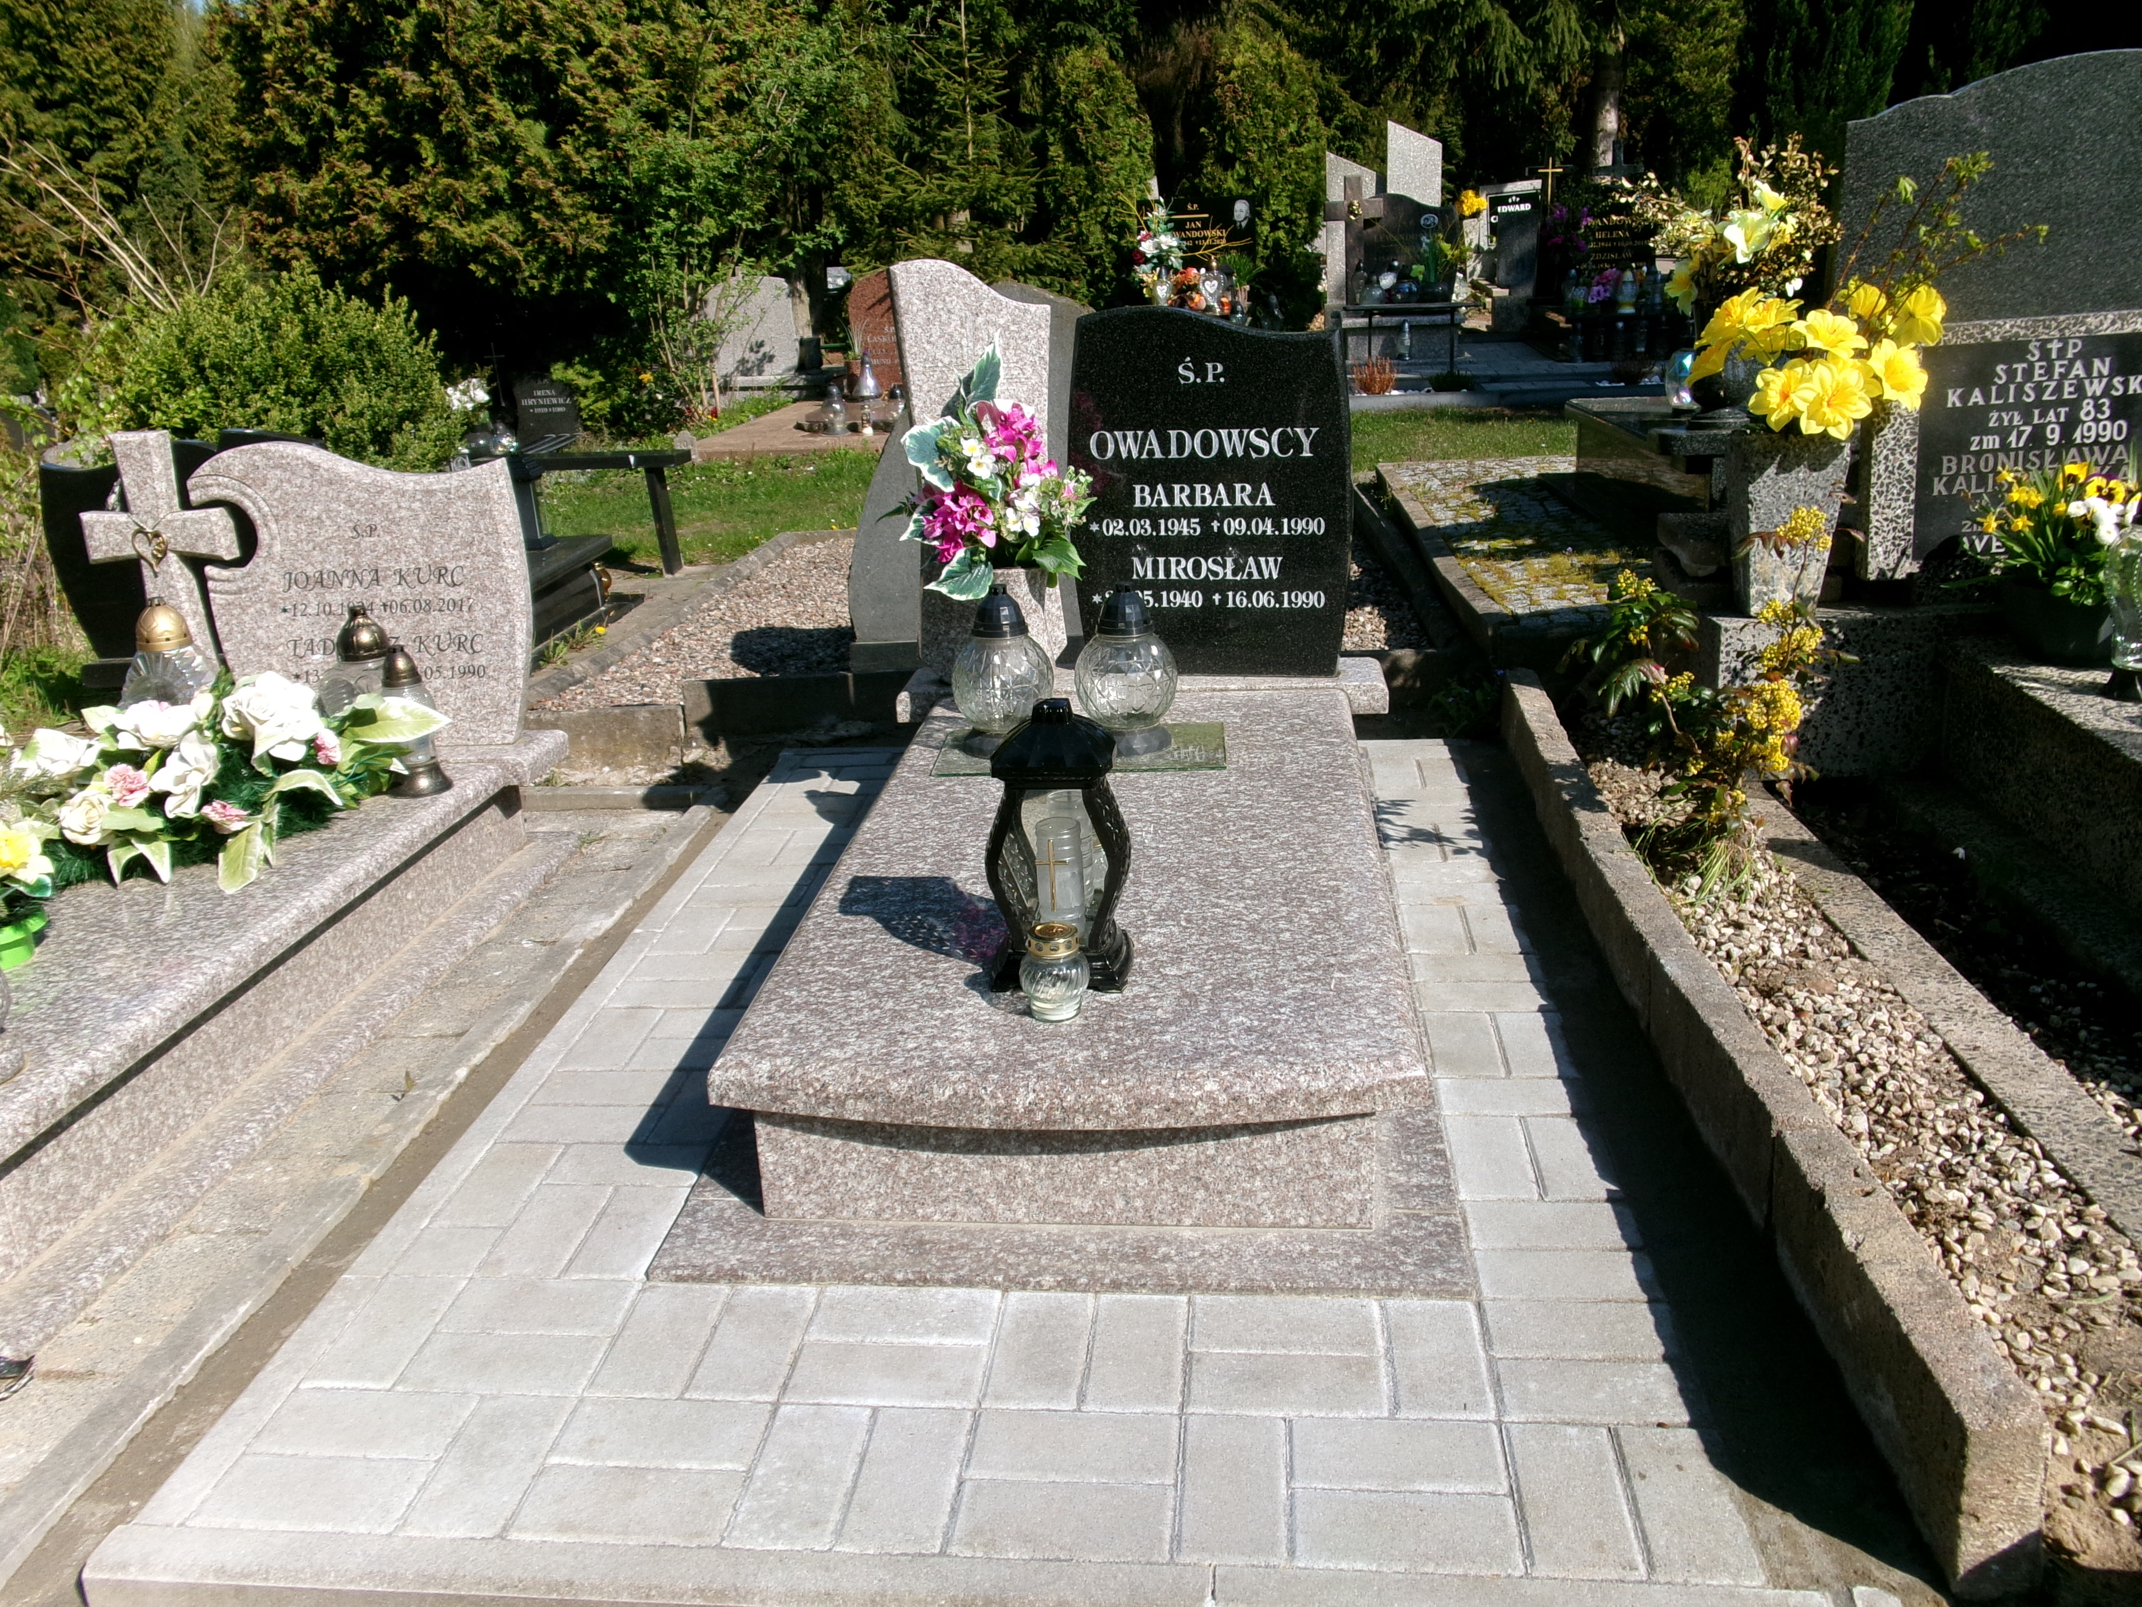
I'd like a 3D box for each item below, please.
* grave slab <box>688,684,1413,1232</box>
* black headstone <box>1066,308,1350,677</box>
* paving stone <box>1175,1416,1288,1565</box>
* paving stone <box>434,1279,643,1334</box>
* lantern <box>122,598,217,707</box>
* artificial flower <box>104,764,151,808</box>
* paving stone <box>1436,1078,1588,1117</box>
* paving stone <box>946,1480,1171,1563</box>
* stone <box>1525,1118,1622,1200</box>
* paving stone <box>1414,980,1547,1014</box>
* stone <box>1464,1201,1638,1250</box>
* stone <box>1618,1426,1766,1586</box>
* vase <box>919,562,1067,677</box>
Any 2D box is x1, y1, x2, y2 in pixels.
[{"bbox_3d":[0.062,0.140,2.666,0.810,0.210,1.590,-1,19,6],"label":"grave slab"},{"bbox_3d":[0.266,-0.595,3.326,0.530,0.700,0.080,1,19,11],"label":"black headstone"},{"bbox_3d":[0.151,0.656,1.606,0.100,0.060,0.200,-1,19,6],"label":"paving stone"},{"bbox_3d":[-0.583,0.583,1.921,0.200,0.060,0.100,-1,19,6],"label":"paving stone"},{"bbox_3d":[-1.605,-0.203,3.094,0.190,0.310,0.190,-1,19,6],"label":"lantern"},{"bbox_3d":[-1.497,-0.028,2.750,0.078,0.073,0.060,-13,22,-28],"label":"artificial flower"},{"bbox_3d":[0.585,0.411,2.273,0.196,0.060,0.097,-1,19,6],"label":"paving stone"},{"bbox_3d":[-0.006,0.678,1.588,0.200,0.055,0.100,-1,19,6],"label":"paving stone"},{"bbox_3d":[0.627,0.467,2.156,0.100,0.060,0.199,-1,19,6],"label":"stone"},{"bbox_3d":[0.616,0.314,2.564,0.200,0.055,0.100,-1,19,6],"label":"paving stone"},{"bbox_3d":[0.546,0.506,1.982,0.200,0.060,0.100,-1,19,6],"label":"stone"},{"bbox_3d":[0.564,0.668,1.599,0.100,0.060,0.200,-1,19,6],"label":"stone"},{"bbox_3d":[-0.156,-0.367,3.493,0.280,0.230,0.170,-1,18,6],"label":"vase"}]

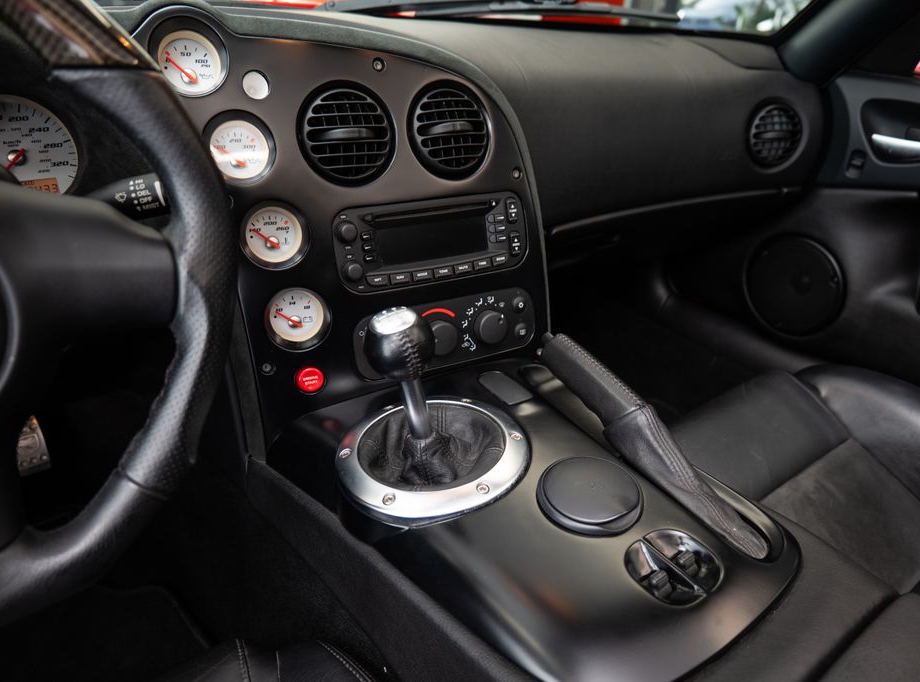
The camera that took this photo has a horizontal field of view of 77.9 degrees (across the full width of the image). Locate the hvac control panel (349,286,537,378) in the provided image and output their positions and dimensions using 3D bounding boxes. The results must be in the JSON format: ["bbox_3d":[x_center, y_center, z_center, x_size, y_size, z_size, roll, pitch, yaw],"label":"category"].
[{"bbox_3d":[-0.007,-0.008,0.544,0.196,0.062,0.028,-13,10,-28],"label":"hvac control panel"}]

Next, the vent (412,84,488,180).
[{"bbox_3d":[-0.013,-0.196,0.536,0.087,0.087,0.030,-13,10,-28],"label":"vent"}]

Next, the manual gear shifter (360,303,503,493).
[{"bbox_3d":[-0.023,0.029,0.420,0.114,0.122,0.114,-1,25,1],"label":"manual gear shifter"}]

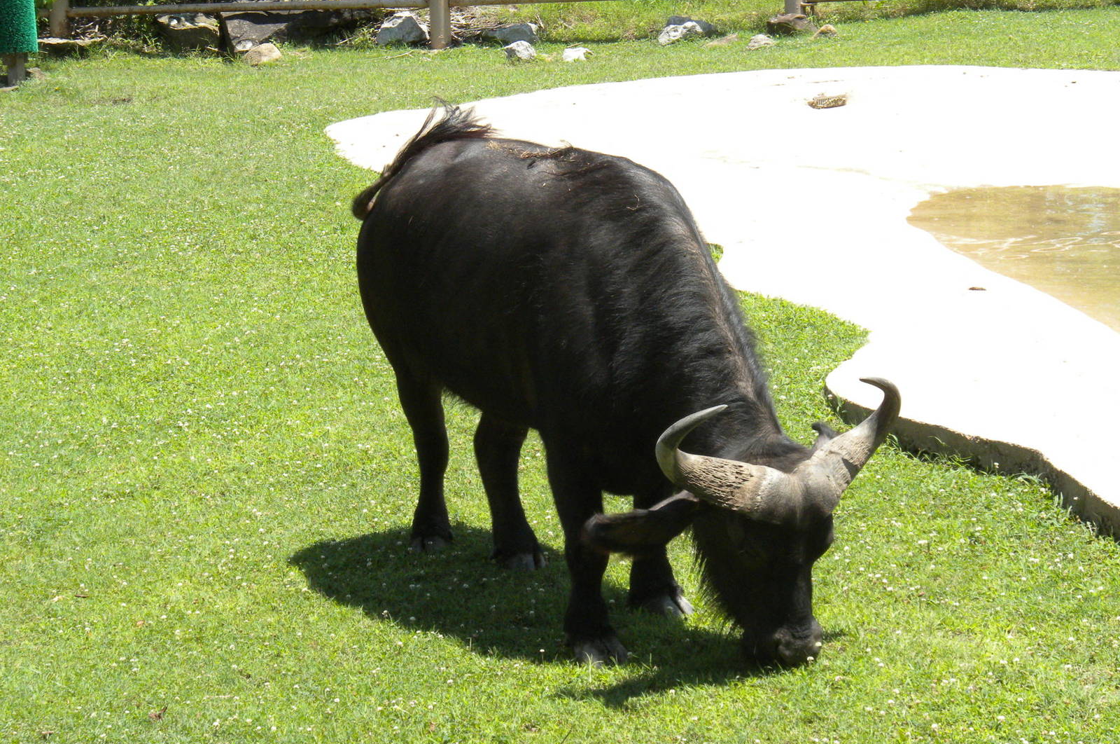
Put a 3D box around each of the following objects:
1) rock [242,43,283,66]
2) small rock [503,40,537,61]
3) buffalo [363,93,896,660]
[{"bbox_3d":[-2.060,-2.196,22.400,0.280,0.160,0.220,0,12,0],"label":"rock"},{"bbox_3d":[-0.278,-2.246,22.600,0.230,0.150,0.190,0,12,0],"label":"small rock"},{"bbox_3d":[0.084,-0.010,10.002,0.900,1.450,2.100,-8,15,-31],"label":"buffalo"}]

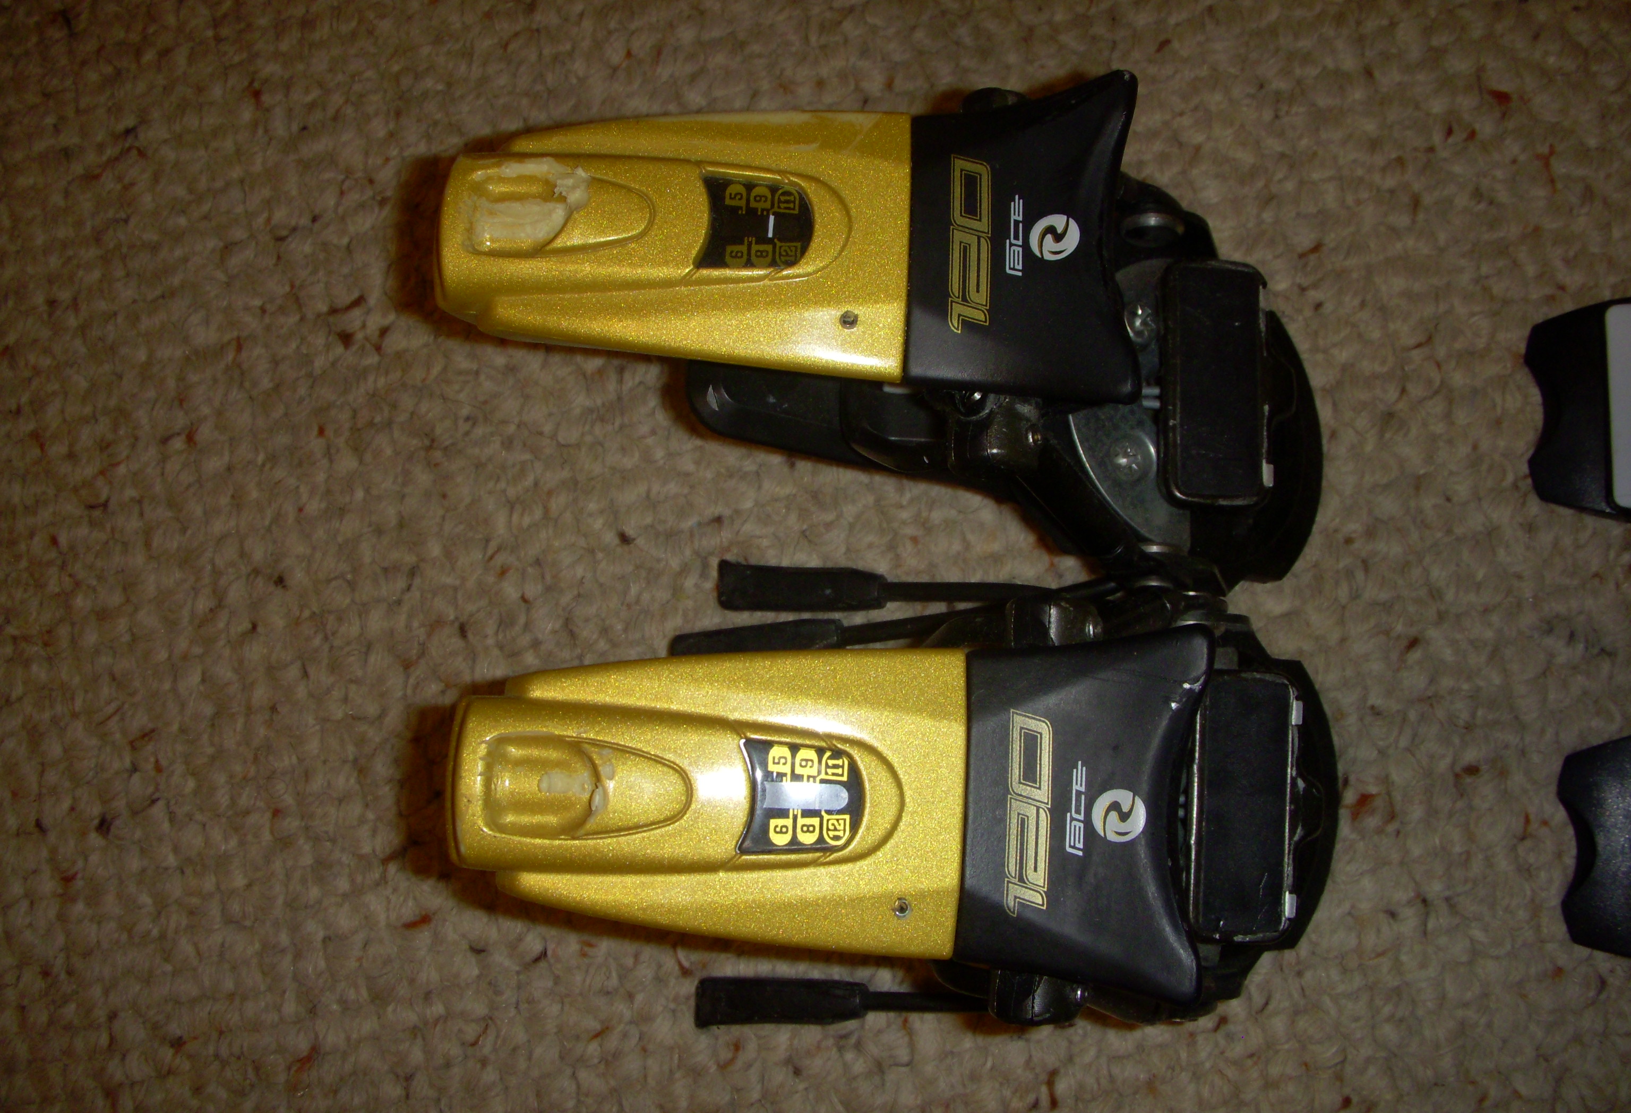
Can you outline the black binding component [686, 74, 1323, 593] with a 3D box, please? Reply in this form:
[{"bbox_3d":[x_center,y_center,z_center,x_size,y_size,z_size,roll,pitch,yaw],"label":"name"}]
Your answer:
[{"bbox_3d":[0.050,-0.057,0.436,0.163,0.080,0.107,1,70,0],"label":"black binding component"}]

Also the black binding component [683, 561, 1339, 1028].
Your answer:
[{"bbox_3d":[0.051,0.053,0.405,0.155,0.080,0.110,3,78,1],"label":"black binding component"}]

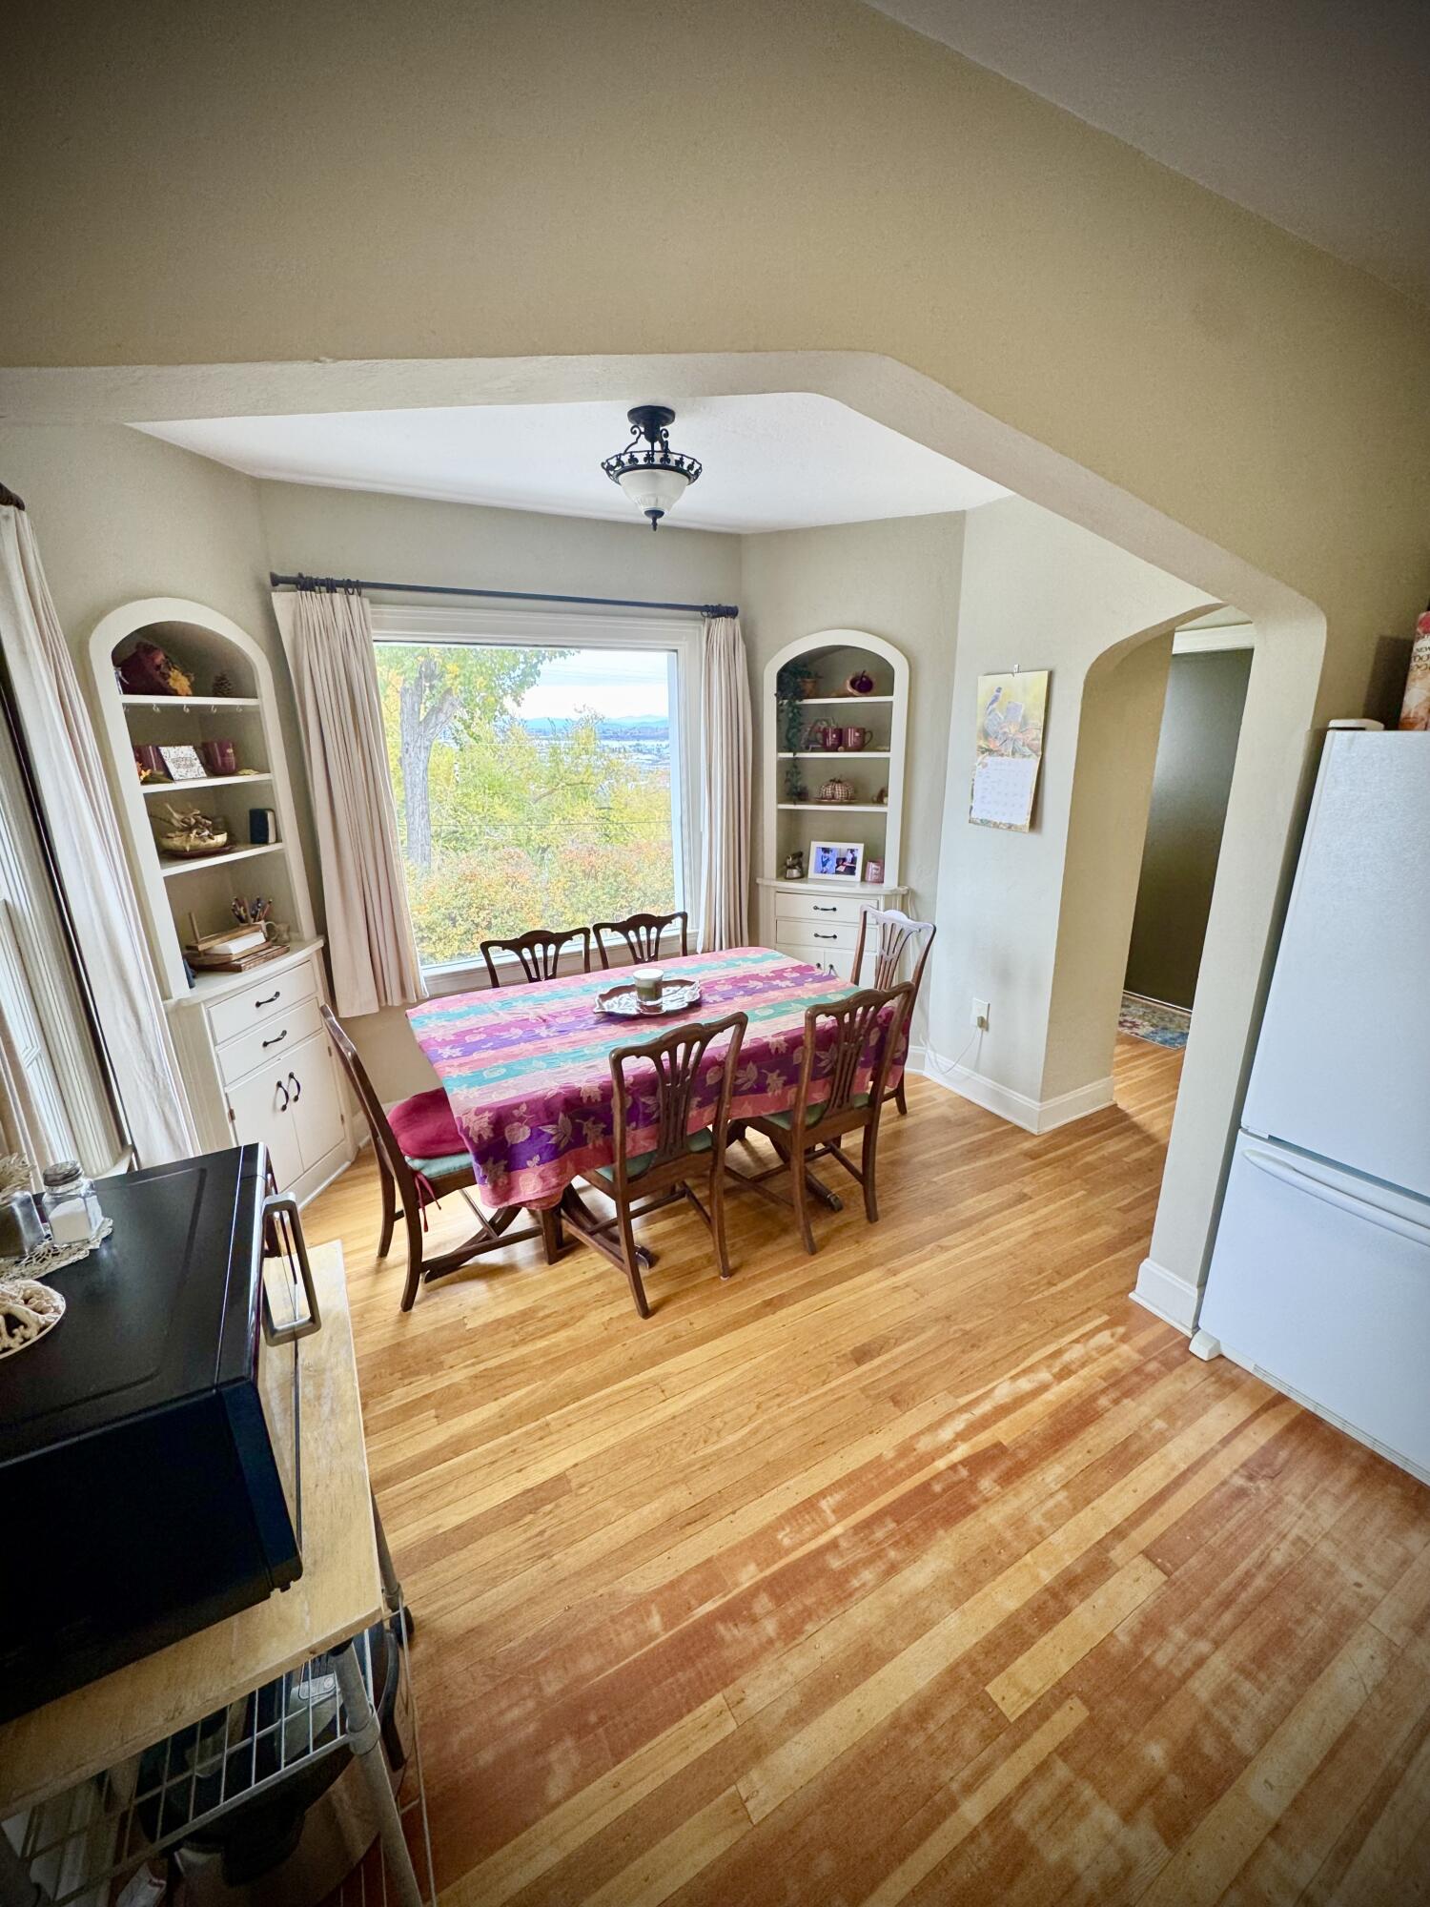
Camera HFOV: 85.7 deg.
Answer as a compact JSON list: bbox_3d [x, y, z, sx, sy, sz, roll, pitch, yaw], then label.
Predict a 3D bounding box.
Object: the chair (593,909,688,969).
[{"bbox_3d":[-0.184,0.335,3.302,0.475,0.910,0.520,-11,19,-29],"label":"chair"}]

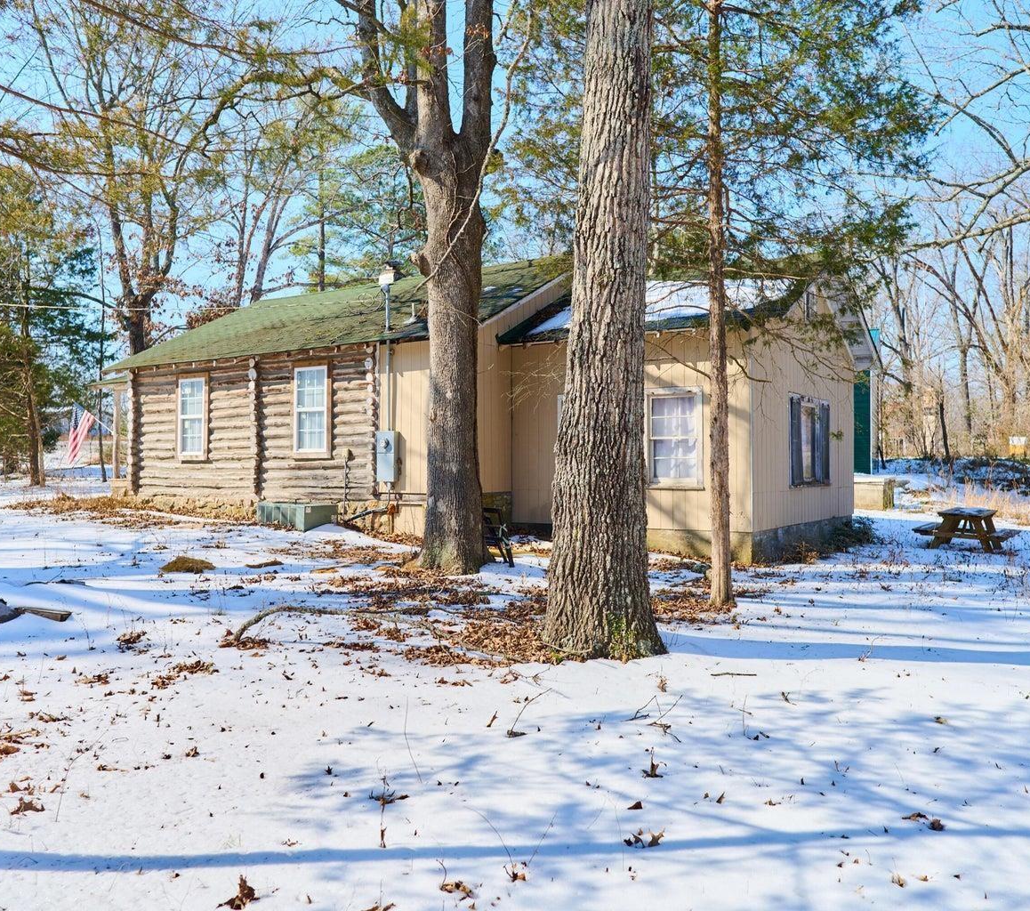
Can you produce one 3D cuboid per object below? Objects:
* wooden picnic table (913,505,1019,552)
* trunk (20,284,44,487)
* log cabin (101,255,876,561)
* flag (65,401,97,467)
[{"bbox_3d":[8.639,1.449,17.340,1.570,0.740,1.760,-1,-1,36],"label":"wooden picnic table"},{"bbox_3d":[-13.760,-2.011,26.000,0.500,5.800,0.450,-4,0,0],"label":"trunk"},{"bbox_3d":[-0.760,-1.261,19.889,15.400,5.820,8.890,-1,-1,34],"label":"log cabin"},{"bbox_3d":[-10.305,-0.468,21.600,0.850,1.520,0.220,0,-1,30],"label":"flag"}]

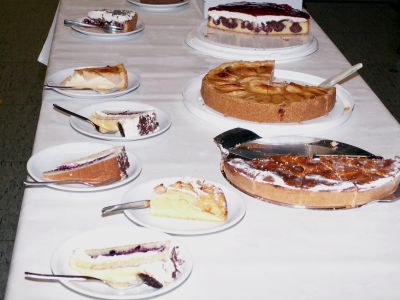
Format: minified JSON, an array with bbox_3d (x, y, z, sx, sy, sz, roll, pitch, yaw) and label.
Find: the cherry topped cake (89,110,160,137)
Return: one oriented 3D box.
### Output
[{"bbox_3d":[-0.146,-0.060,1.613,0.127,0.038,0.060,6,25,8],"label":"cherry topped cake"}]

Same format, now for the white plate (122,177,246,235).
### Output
[{"bbox_3d":[-0.024,0.092,1.344,0.191,0.021,0.191,4,24,-2],"label":"white plate"}]

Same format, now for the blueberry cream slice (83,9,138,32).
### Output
[{"bbox_3d":[-0.229,-0.330,2.186,0.135,0.040,0.070,10,26,16],"label":"blueberry cream slice"}]

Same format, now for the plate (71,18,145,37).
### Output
[{"bbox_3d":[-0.230,-0.306,2.179,0.184,0.020,0.184,1,25,-1],"label":"plate"}]

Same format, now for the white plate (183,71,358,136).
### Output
[{"bbox_3d":[0.136,-0.098,1.756,0.343,0.023,0.343,1,25,-1],"label":"white plate"}]

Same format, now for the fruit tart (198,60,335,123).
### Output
[{"bbox_3d":[0.145,-0.131,1.821,0.280,0.041,0.280,5,24,0],"label":"fruit tart"}]

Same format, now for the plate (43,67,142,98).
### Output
[{"bbox_3d":[-0.224,-0.137,1.816,0.191,0.021,0.191,4,24,-2],"label":"plate"}]

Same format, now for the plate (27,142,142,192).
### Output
[{"bbox_3d":[-0.192,0.034,1.440,0.191,0.021,0.191,4,24,-2],"label":"plate"}]

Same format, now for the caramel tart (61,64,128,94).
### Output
[{"bbox_3d":[-0.222,-0.154,1.807,0.137,0.042,0.070,3,25,4],"label":"caramel tart"}]

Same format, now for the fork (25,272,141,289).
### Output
[{"bbox_3d":[-0.152,0.170,1.136,0.154,0.016,0.021,6,24,-6],"label":"fork"}]

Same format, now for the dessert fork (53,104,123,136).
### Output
[{"bbox_3d":[-0.212,-0.057,1.616,0.142,0.015,0.021,22,28,16],"label":"dessert fork"}]

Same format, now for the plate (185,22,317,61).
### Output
[{"bbox_3d":[0.126,-0.259,2.104,0.325,0.023,0.325,1,25,-1],"label":"plate"}]

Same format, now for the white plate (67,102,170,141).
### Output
[{"bbox_3d":[-0.149,-0.048,1.633,0.191,0.021,0.191,4,24,-2],"label":"white plate"}]

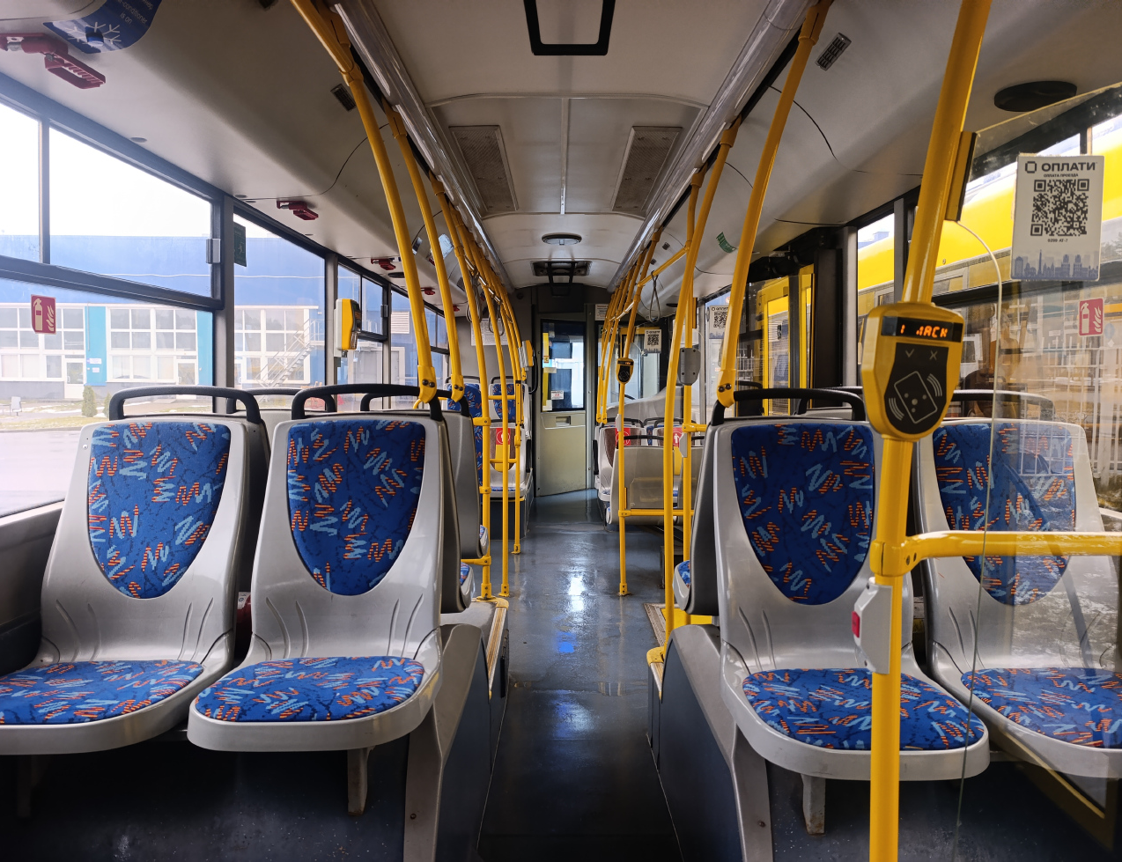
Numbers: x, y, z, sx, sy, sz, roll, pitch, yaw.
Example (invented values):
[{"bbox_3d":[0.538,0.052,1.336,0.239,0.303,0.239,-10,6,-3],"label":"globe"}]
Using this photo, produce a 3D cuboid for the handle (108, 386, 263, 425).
[{"bbox_3d":[-0.906,-0.062,1.840,0.370,0.095,0.045,0,3,0],"label":"handle"}]

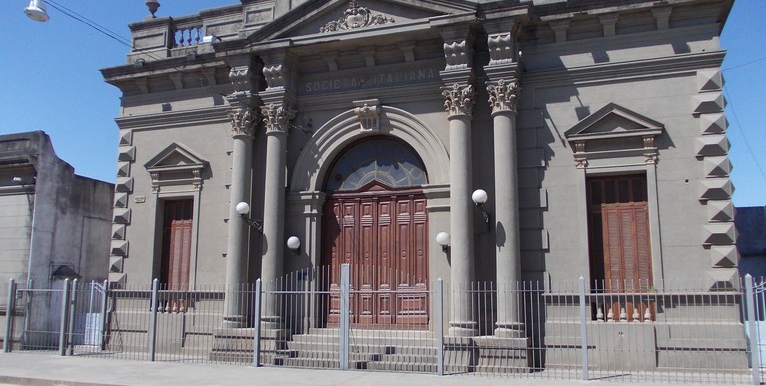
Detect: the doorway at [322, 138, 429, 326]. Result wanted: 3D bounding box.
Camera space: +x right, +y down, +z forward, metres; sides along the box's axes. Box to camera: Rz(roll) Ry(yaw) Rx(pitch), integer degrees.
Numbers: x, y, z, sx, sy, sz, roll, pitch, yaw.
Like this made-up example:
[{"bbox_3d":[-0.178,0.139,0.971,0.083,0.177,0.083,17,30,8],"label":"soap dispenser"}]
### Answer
[{"bbox_3d":[-0.226,1.005,16.597,3.024,5.083,0.297,-3,-10,19],"label":"doorway"}]

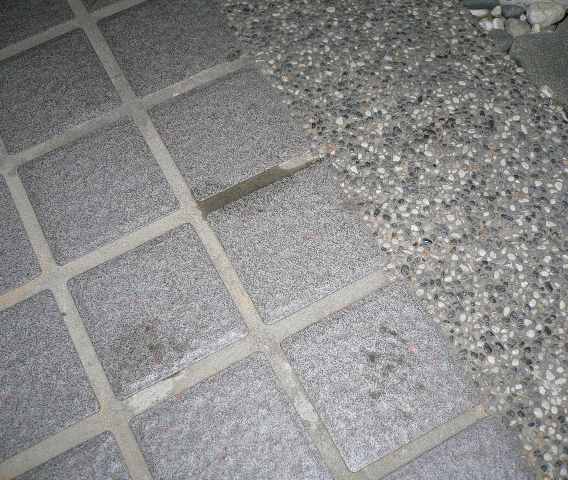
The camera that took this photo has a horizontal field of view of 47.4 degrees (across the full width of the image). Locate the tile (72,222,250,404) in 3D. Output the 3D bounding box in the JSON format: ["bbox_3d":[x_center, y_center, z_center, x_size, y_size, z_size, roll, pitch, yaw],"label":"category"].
[{"bbox_3d":[-0.137,0.075,0.696,0.150,0.015,0.150,-26,66,-11],"label":"tile"}]

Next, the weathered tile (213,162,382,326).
[{"bbox_3d":[0.013,0.001,0.727,0.150,0.015,0.150,-26,66,-11],"label":"weathered tile"}]

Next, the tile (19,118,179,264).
[{"bbox_3d":[-0.216,-0.058,0.763,0.150,0.015,0.150,-26,66,-11],"label":"tile"}]

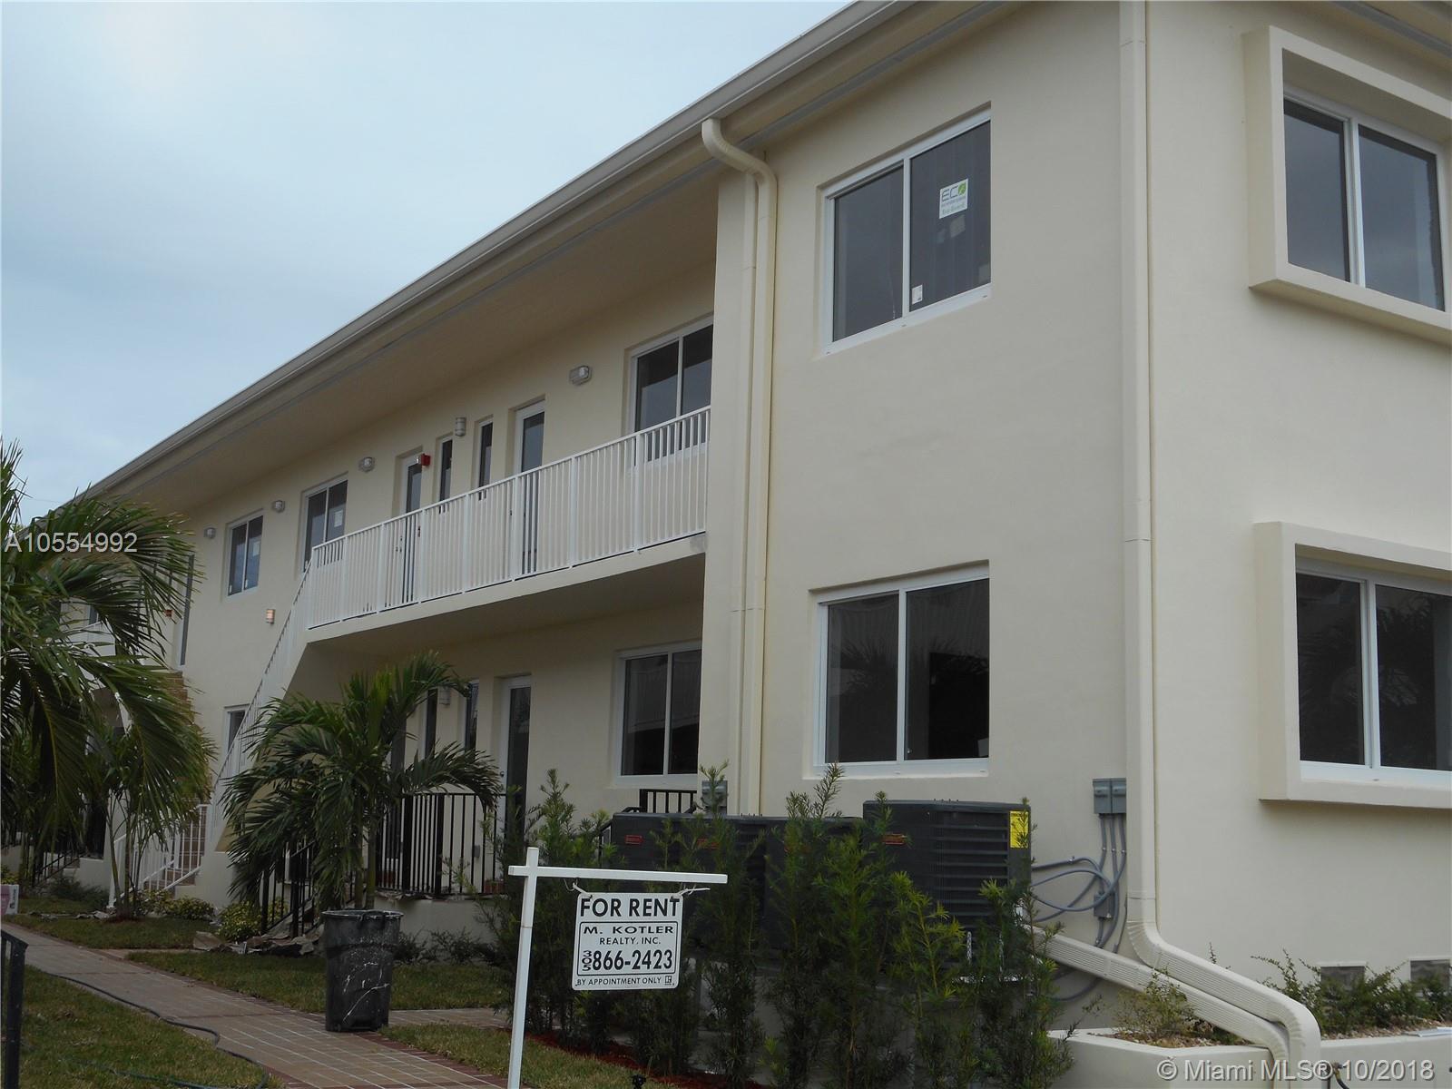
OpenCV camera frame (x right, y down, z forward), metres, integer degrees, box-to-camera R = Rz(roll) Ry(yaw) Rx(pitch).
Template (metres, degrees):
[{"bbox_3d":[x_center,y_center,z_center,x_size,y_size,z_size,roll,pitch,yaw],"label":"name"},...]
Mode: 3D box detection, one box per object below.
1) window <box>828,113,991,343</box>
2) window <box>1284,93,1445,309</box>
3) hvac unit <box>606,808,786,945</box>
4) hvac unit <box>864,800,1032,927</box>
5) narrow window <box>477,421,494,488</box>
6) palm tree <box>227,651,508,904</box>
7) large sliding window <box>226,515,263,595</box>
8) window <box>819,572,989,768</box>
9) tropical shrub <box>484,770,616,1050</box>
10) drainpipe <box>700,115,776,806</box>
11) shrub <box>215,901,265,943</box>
[{"bbox_3d":[1.183,-1.980,12.025,0.100,1.190,1.720,8,-12,-33],"label":"window"},{"bbox_3d":[3.925,-2.089,11.499,1.760,1.200,0.100,8,-12,-33],"label":"window"},{"bbox_3d":[-0.250,2.108,11.699,0.700,0.760,0.700,8,-12,-33],"label":"hvac unit"},{"bbox_3d":[1.142,1.678,9.591,0.620,0.660,0.620,8,-12,-33],"label":"hvac unit"},{"bbox_3d":[-2.563,-0.901,19.744,0.100,0.880,0.410,8,-12,-33],"label":"narrow window"},{"bbox_3d":[-3.162,2.237,16.000,2.300,2.600,2.100,3,-10,-11],"label":"palm tree"},{"bbox_3d":[-6.735,0.160,25.910,0.100,1.120,1.500,8,-12,-33],"label":"large sliding window"},{"bbox_3d":[1.107,0.817,11.539,0.100,1.190,1.720,8,-12,-33],"label":"window"},{"bbox_3d":[-1.066,2.226,11.300,0.780,1.620,0.700,2,-10,-5],"label":"tropical shrub"},{"bbox_3d":[0.012,-0.323,12.741,0.600,5.400,0.140,8,-12,-33],"label":"drainpipe"},{"bbox_3d":[-4.760,3.719,18.200,0.500,0.440,0.480,4,-10,-14],"label":"shrub"}]

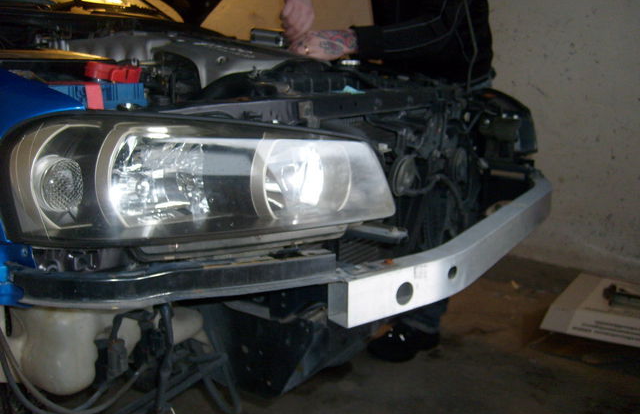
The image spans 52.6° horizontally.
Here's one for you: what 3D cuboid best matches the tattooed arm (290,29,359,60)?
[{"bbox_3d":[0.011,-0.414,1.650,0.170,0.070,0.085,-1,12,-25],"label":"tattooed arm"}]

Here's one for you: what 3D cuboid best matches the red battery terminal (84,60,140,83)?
[{"bbox_3d":[-0.405,-0.264,1.270,0.090,0.037,0.060,10,14,33],"label":"red battery terminal"}]

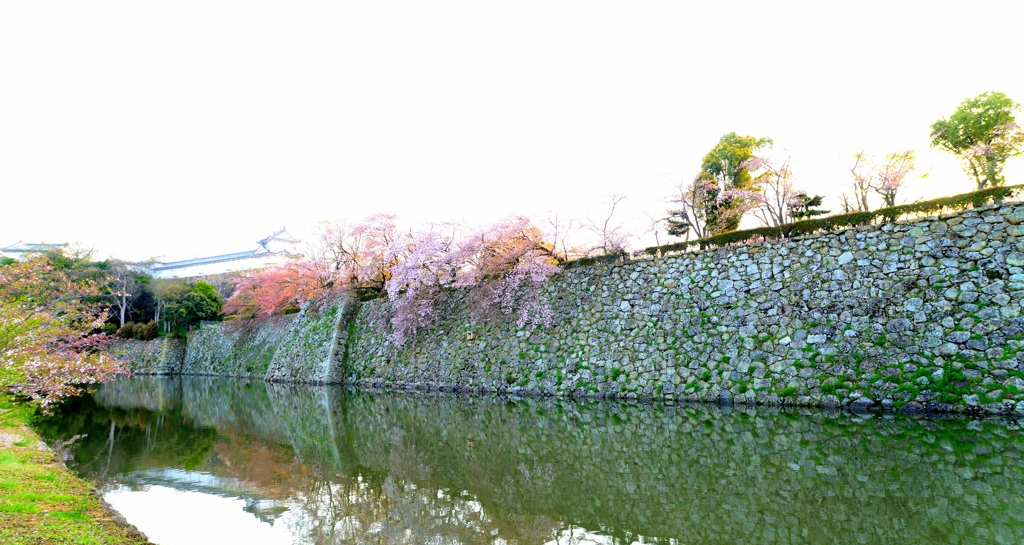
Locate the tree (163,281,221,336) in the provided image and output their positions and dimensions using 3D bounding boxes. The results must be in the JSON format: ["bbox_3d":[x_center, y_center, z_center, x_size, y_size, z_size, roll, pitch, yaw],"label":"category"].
[{"bbox_3d":[-54.480,5.930,97.000,9.920,9.570,9.300,0,-9,0],"label":"tree"}]

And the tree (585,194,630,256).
[{"bbox_3d":[6.880,-3.370,41.000,3.320,4.810,3.100,0,-9,0],"label":"tree"}]

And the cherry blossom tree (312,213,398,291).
[{"bbox_3d":[-14.990,-1.910,54.500,8.240,7.710,7.300,0,-9,0],"label":"cherry blossom tree"}]

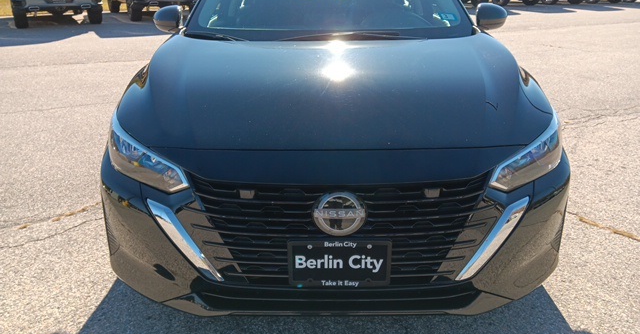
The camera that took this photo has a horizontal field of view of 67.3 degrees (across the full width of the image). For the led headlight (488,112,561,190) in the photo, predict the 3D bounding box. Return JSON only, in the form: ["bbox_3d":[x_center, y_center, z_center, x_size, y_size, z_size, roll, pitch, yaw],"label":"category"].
[{"bbox_3d":[0.724,-0.069,1.649,0.450,0.170,0.360,-5,22,-11],"label":"led headlight"}]

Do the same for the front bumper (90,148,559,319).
[{"bbox_3d":[0.059,0.172,1.710,1.790,0.590,0.560,0,22,0],"label":"front bumper"}]

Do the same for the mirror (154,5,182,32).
[{"bbox_3d":[-0.860,-0.840,2.743,0.190,0.160,0.140,0,22,0],"label":"mirror"}]

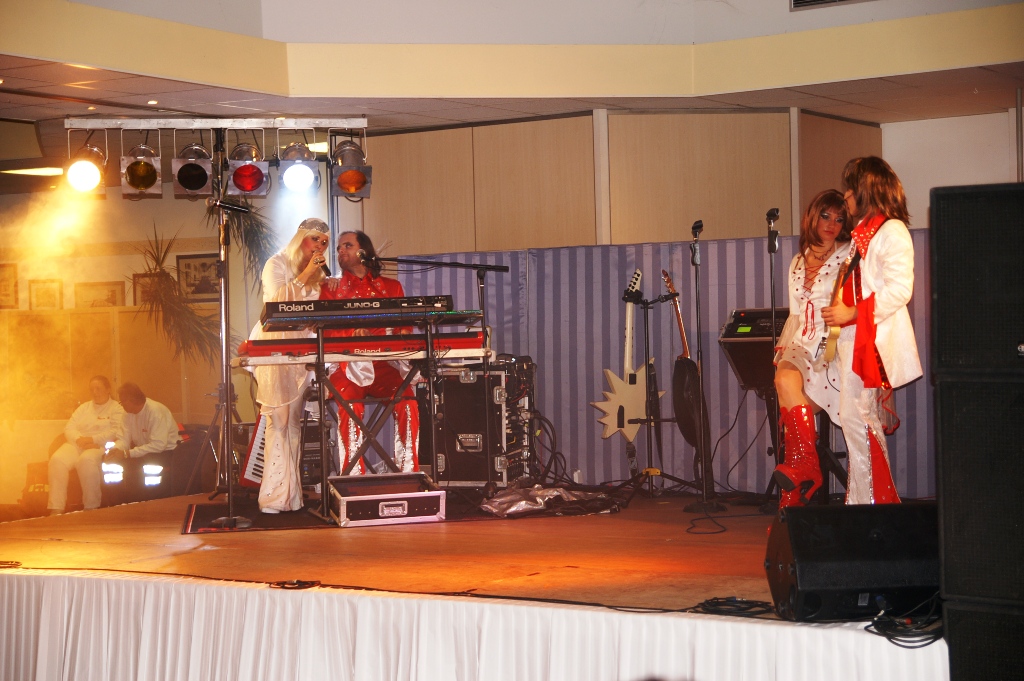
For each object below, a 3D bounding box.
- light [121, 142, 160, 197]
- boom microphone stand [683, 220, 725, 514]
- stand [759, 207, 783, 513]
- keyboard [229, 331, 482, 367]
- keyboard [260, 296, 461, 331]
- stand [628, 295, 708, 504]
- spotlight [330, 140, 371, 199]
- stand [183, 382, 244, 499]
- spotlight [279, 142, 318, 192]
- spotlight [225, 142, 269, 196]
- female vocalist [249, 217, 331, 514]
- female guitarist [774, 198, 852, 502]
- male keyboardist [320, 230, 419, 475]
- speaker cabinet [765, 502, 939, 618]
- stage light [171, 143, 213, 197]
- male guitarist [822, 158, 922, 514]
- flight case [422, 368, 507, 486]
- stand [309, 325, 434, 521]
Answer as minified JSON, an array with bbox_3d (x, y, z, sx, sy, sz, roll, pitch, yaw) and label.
[{"bbox_3d":[-2.306,-1.057,10.600,0.250,0.250,0.320,-1,27,-12],"label":"light"},{"bbox_3d":[0.979,0.130,8.793,0.230,1.500,0.230,-2,3,0],"label":"boom microphone stand"},{"bbox_3d":[1.332,0.101,8.672,0.230,1.550,0.230,-2,3,0],"label":"stand"},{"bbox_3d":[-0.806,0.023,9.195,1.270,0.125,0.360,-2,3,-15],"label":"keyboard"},{"bbox_3d":[-0.838,-0.151,9.223,1.010,0.105,0.310,-2,-7,-15],"label":"keyboard"},{"bbox_3d":[0.783,0.289,9.268,0.490,1.150,0.460,-1,3,20],"label":"stand"},{"bbox_3d":[-1.021,-1.085,10.850,0.250,0.250,0.320,-1,37,-7],"label":"spotlight"},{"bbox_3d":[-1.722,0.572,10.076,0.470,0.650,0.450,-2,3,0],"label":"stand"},{"bbox_3d":[-1.343,-1.087,10.750,0.250,0.250,0.320,-1,31,-9],"label":"spotlight"},{"bbox_3d":[-1.560,-1.005,10.080,0.240,0.240,0.320,-2,32,-13],"label":"spotlight"},{"bbox_3d":[-1.268,0.136,9.720,0.480,1.670,0.420,-1,0,-30],"label":"female vocalist"},{"bbox_3d":[1.504,0.080,8.450,0.470,1.660,0.460,-1,0,14],"label":"female guitarist"},{"bbox_3d":[-0.823,0.161,9.850,0.580,1.600,0.680,-1,0,-9],"label":"male keyboardist"},{"bbox_3d":[1.229,0.738,5.880,0.600,0.355,0.520,-1,0,-3],"label":"speaker cabinet"},{"bbox_3d":[-1.871,-0.997,10.000,0.240,0.240,0.320,-2,32,-8],"label":"stage light"},{"bbox_3d":[1.775,-0.001,8.420,0.480,1.800,0.480,-1,0,-25],"label":"male guitarist"},{"bbox_3d":[-0.214,0.528,10.600,0.520,0.710,0.520,-1,0,19],"label":"flight case"},{"bbox_3d":[-0.734,0.414,9.088,0.650,1.000,0.480,-2,3,-15],"label":"stand"}]

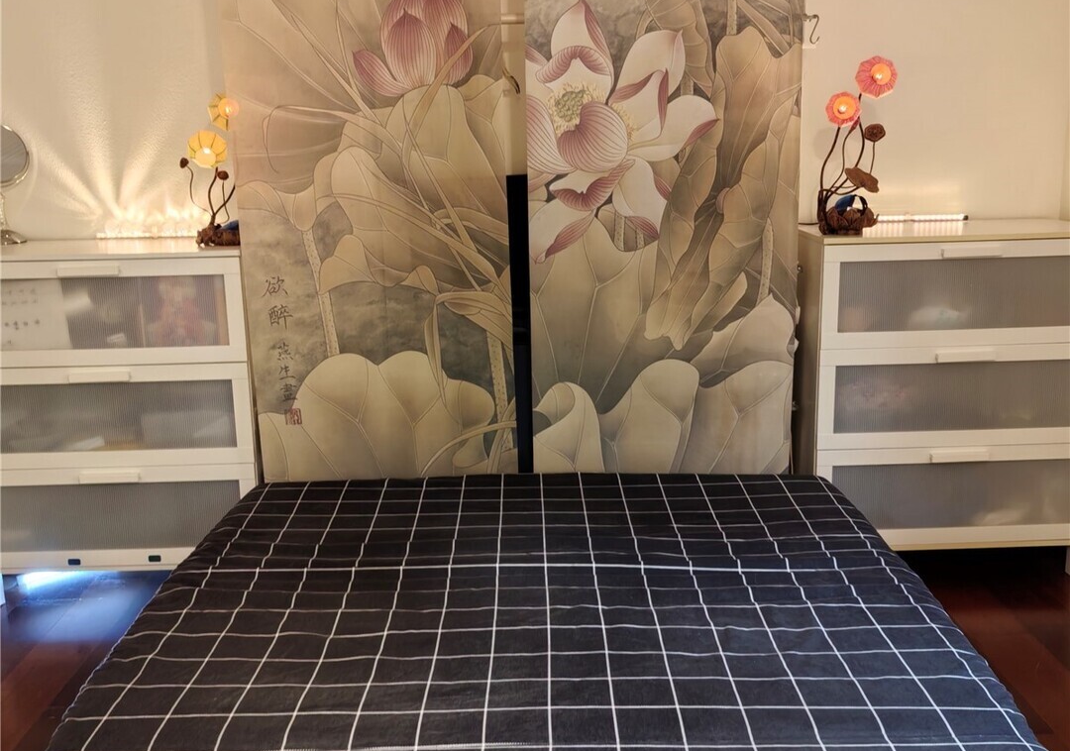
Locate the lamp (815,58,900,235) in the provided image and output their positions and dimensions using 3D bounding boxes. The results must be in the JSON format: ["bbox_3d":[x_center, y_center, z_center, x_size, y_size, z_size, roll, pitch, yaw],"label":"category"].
[{"bbox_3d":[0.907,-0.648,3.138,0.212,0.482,0.160,-2,14,0],"label":"lamp"}]

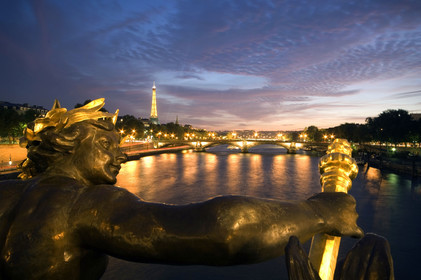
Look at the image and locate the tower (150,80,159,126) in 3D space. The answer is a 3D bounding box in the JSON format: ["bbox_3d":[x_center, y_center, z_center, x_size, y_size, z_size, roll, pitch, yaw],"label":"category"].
[{"bbox_3d":[-327.000,-180.000,1430.000,125.000,326.000,125.000,0,1,-34],"label":"tower"}]

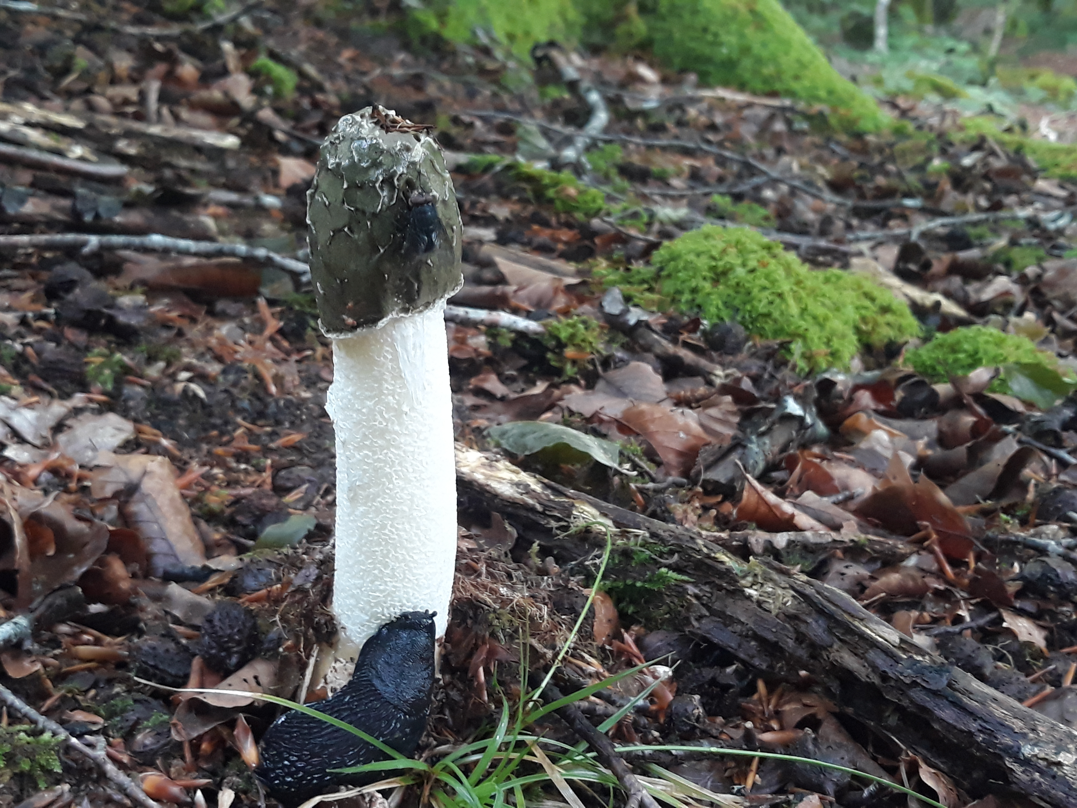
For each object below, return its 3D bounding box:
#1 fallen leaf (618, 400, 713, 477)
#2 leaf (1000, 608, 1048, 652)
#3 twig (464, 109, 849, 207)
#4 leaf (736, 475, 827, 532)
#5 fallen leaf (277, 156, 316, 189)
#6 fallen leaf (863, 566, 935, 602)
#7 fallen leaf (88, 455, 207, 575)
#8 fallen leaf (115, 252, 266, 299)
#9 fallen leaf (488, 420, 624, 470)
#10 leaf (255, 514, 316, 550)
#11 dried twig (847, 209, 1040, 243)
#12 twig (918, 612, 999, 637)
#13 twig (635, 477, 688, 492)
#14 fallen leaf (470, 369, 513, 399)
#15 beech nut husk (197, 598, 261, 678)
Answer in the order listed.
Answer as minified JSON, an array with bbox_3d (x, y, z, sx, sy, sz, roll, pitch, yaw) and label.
[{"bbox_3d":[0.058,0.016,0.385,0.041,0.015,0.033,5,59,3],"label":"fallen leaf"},{"bbox_3d":[0.162,0.075,0.280,0.020,0.006,0.010,23,41,26],"label":"leaf"},{"bbox_3d":[0.162,-0.373,1.260,0.600,0.045,0.110,19,27,28],"label":"twig"},{"bbox_3d":[0.098,0.040,0.340,0.037,0.014,0.018,14,38,8],"label":"leaf"},{"bbox_3d":[-0.234,-0.226,0.820,0.040,0.022,0.032,5,24,-2],"label":"fallen leaf"},{"bbox_3d":[0.140,0.070,0.325,0.028,0.009,0.018,3,24,-7],"label":"fallen leaf"},{"bbox_3d":[-0.153,0.043,0.330,0.036,0.016,0.050,-8,55,-20],"label":"fallen leaf"},{"bbox_3d":[-0.215,-0.079,0.520,0.084,0.022,0.032,5,24,-1],"label":"fallen leaf"},{"bbox_3d":[0.008,0.017,0.360,0.056,0.013,0.025,10,24,4],"label":"fallen leaf"},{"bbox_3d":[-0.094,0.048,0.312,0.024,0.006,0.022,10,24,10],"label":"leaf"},{"bbox_3d":[0.364,-0.160,0.750,0.200,0.012,0.013,-9,23,-16],"label":"dried twig"},{"bbox_3d":[0.155,0.081,0.310,0.033,0.005,0.006,-5,26,-23],"label":"twig"},{"bbox_3d":[0.053,0.034,0.360,0.022,0.004,0.005,-6,22,-6],"label":"twig"},{"bbox_3d":[-0.025,-0.011,0.440,0.021,0.009,0.016,7,44,4],"label":"fallen leaf"},{"bbox_3d":[-0.095,0.072,0.258,0.018,0.019,0.018,1,20,0],"label":"beech nut husk"}]

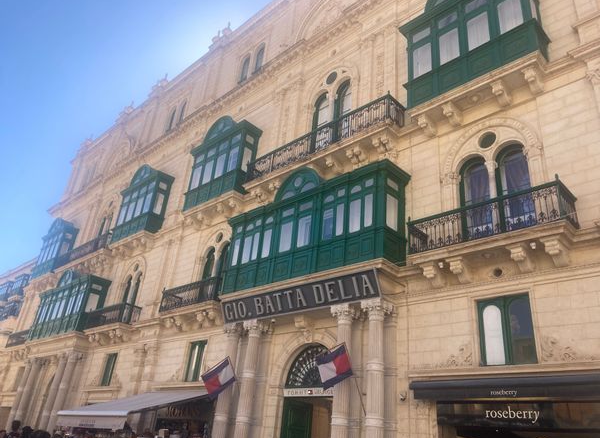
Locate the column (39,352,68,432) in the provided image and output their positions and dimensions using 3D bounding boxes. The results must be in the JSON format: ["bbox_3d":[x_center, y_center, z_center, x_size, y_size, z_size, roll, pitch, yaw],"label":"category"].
[{"bbox_3d":[-13.794,10.284,26.776,0.575,5.410,0.575,-19,-34,41],"label":"column"}]

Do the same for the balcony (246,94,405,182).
[{"bbox_3d":[0.700,-2.690,18.965,7.359,1.088,1.018,-19,-36,40],"label":"balcony"}]

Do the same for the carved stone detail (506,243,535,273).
[{"bbox_3d":[5.282,0.935,11.584,0.379,0.552,0.690,-19,-36,40],"label":"carved stone detail"}]

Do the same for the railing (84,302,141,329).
[{"bbox_3d":[-9.762,5.239,25.379,4.060,1.012,0.862,-19,-36,40],"label":"railing"}]

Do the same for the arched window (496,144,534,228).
[{"bbox_3d":[5.840,-0.759,13.082,0.866,2.995,0.234,-19,-36,40],"label":"arched window"}]

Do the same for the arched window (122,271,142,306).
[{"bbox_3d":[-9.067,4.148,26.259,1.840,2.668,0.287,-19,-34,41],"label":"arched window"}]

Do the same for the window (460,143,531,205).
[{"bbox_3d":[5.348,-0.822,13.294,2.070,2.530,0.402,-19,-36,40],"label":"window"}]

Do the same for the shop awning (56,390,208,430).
[{"bbox_3d":[-6.345,7.240,18.572,4.715,1.483,3.393,-19,-34,41],"label":"shop awning"}]

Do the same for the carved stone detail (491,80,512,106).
[{"bbox_3d":[5.864,-3.627,14.135,0.304,0.468,0.655,-19,-36,40],"label":"carved stone detail"}]

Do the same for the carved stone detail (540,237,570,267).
[{"bbox_3d":[5.848,0.740,11.080,0.356,0.552,0.690,-19,-36,40],"label":"carved stone detail"}]

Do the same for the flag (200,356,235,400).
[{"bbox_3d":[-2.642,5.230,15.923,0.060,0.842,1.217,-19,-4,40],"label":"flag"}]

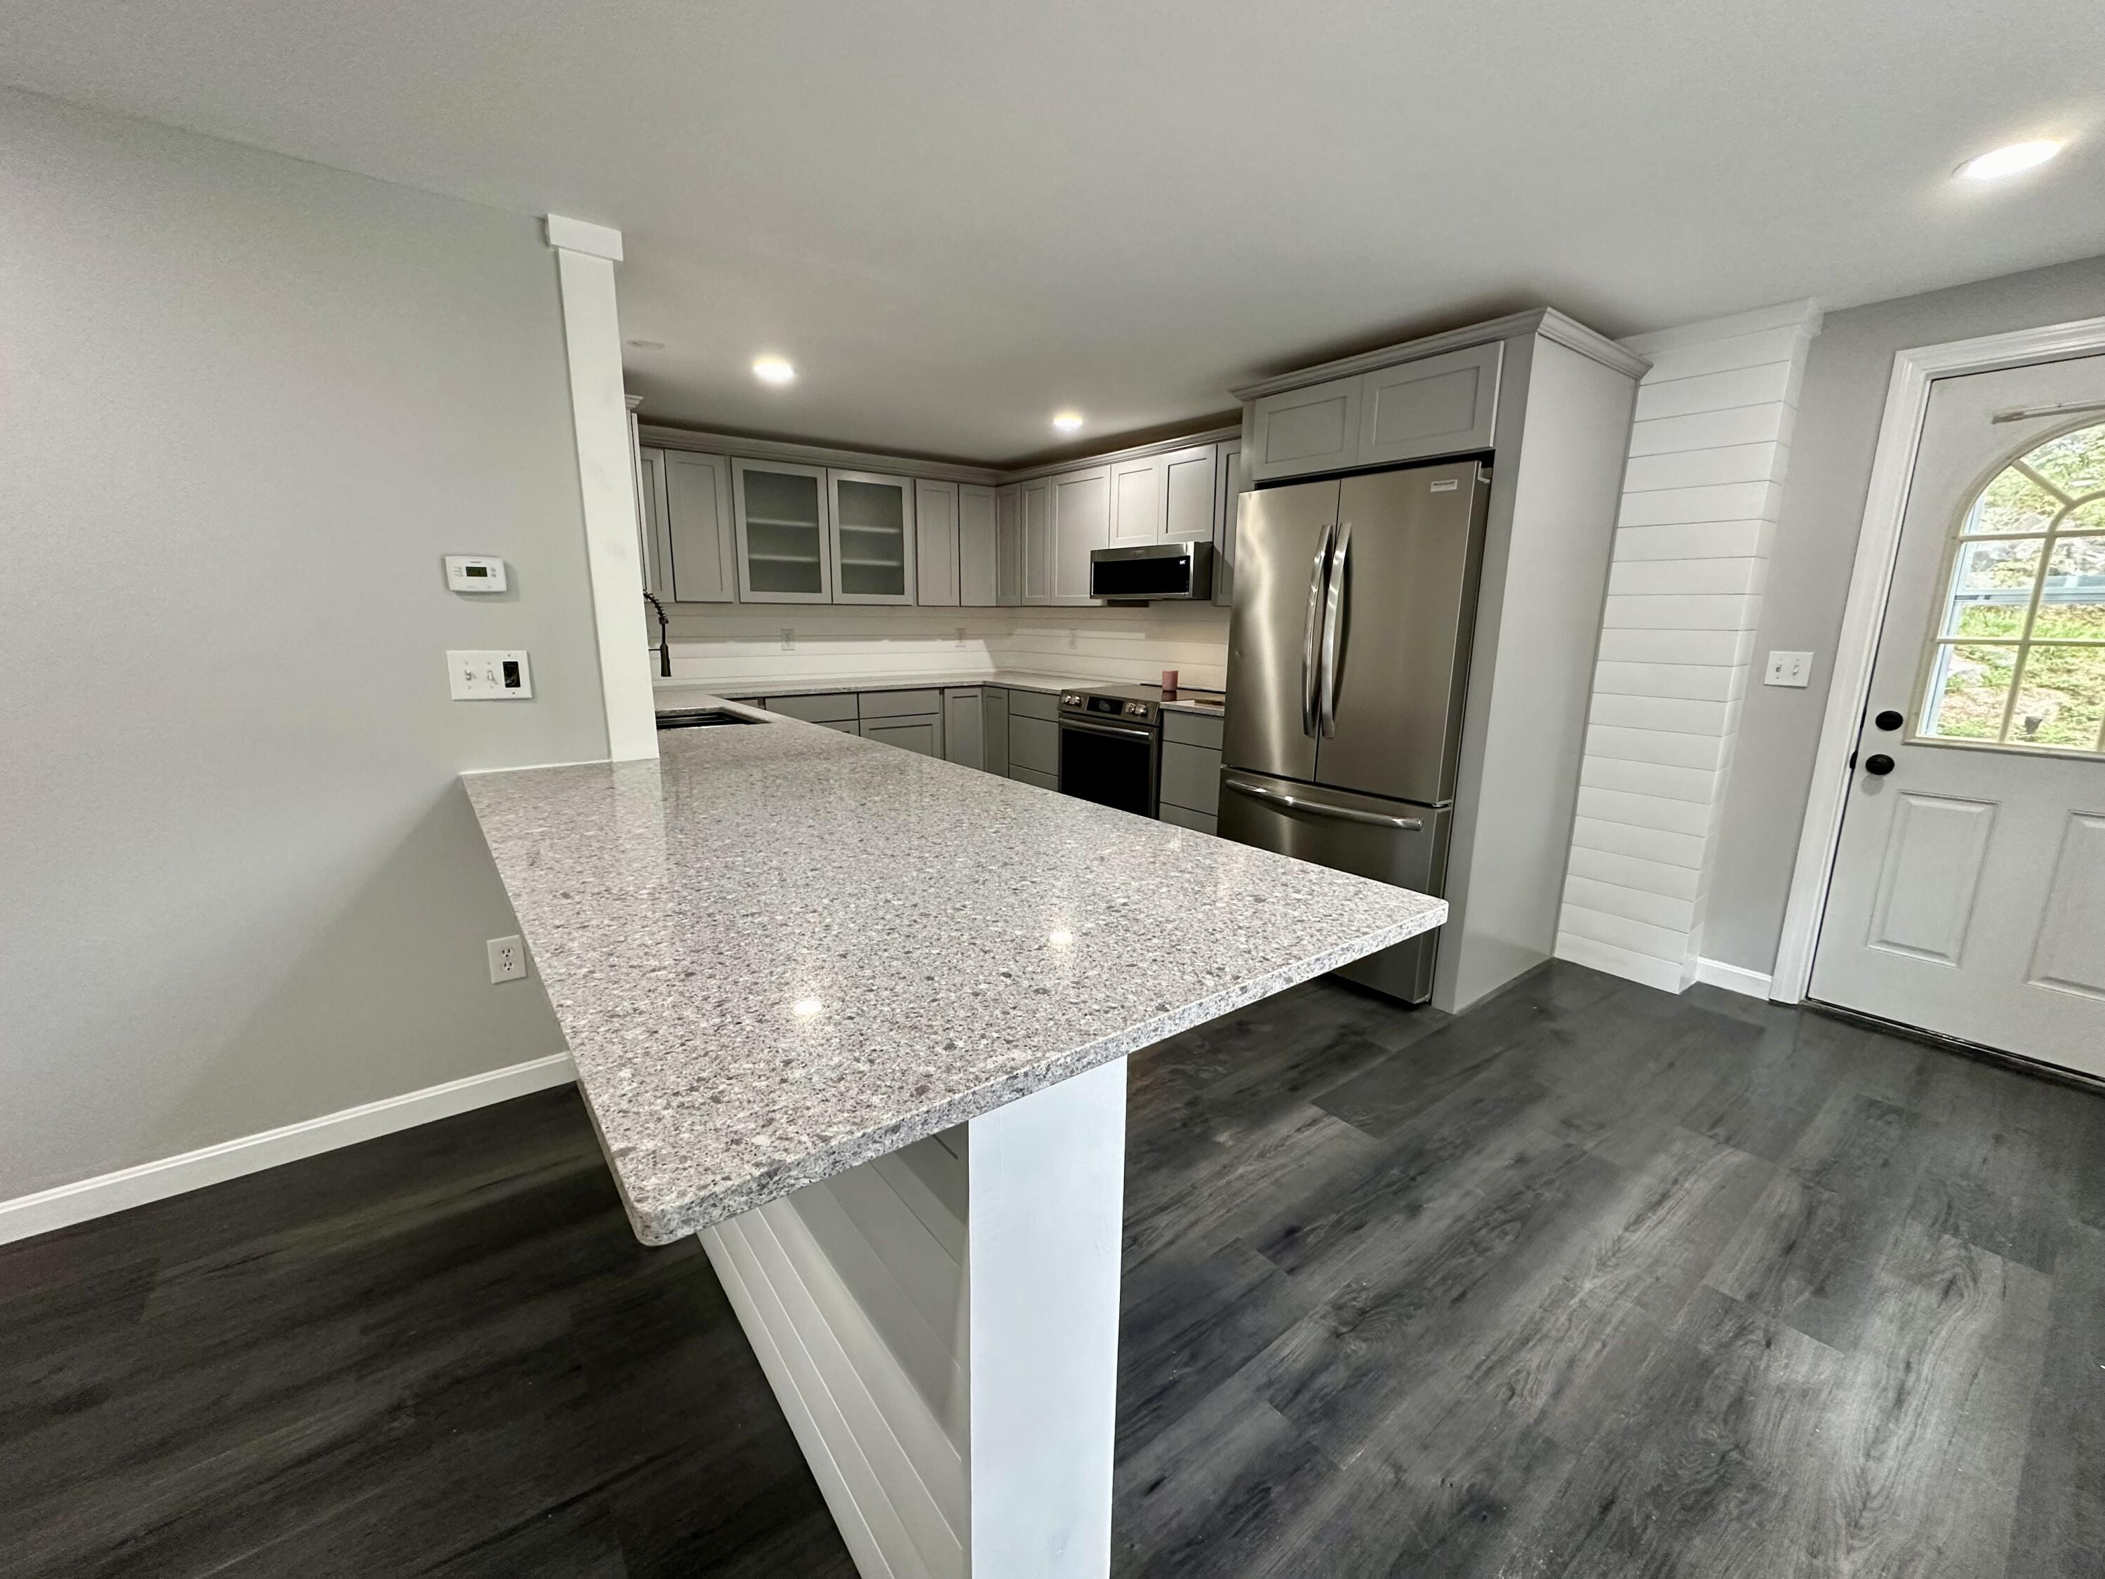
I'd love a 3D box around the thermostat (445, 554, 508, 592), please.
[{"bbox_3d":[-1.441,-0.539,2.134,0.117,0.082,0.028,-8,15,-37],"label":"thermostat"}]

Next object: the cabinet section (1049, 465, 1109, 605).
[{"bbox_3d":[0.280,-1.454,5.004,0.325,0.752,0.532,-8,15,-36],"label":"cabinet section"}]

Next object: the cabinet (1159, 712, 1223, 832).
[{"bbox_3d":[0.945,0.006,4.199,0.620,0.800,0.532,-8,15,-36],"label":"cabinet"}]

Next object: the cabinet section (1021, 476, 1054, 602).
[{"bbox_3d":[0.027,-1.526,5.336,0.325,0.752,0.305,-8,15,-36],"label":"cabinet section"}]

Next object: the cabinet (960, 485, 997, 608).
[{"bbox_3d":[-0.572,-1.614,5.676,0.290,0.769,0.316,-8,15,-36],"label":"cabinet"}]

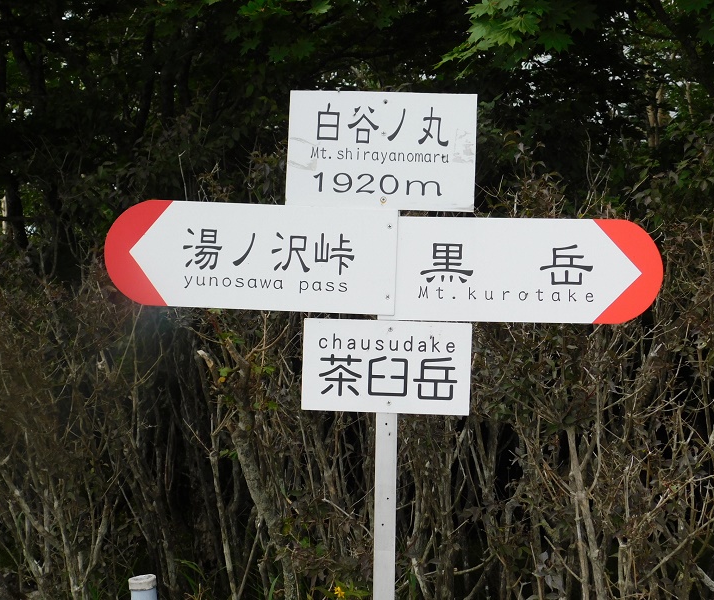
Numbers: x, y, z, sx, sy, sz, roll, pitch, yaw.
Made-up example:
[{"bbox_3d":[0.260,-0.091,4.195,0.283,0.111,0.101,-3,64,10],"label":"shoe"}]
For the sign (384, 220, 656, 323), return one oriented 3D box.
[{"bbox_3d":[0.343,-0.062,2.168,0.592,0.218,0.015,1,0,2],"label":"sign"}]

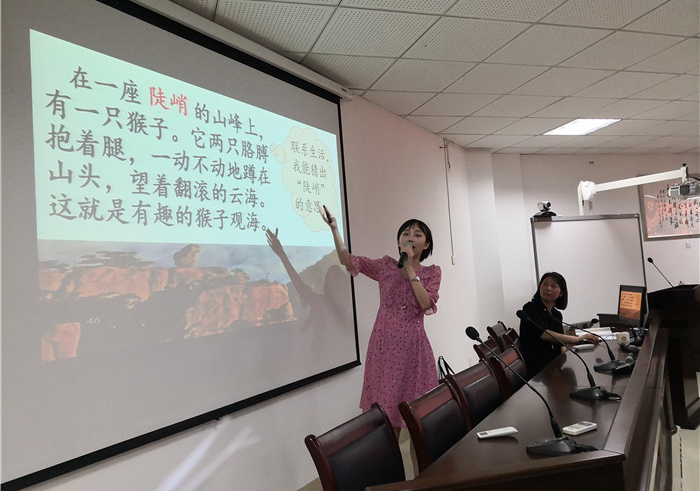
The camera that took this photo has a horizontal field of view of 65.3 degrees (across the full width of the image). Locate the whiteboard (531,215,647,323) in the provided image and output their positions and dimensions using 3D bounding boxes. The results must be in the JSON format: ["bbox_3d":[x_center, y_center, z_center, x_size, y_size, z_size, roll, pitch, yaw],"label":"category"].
[{"bbox_3d":[3.012,0.316,6.747,1.780,1.360,0.060,-3,-3,-23],"label":"whiteboard"}]

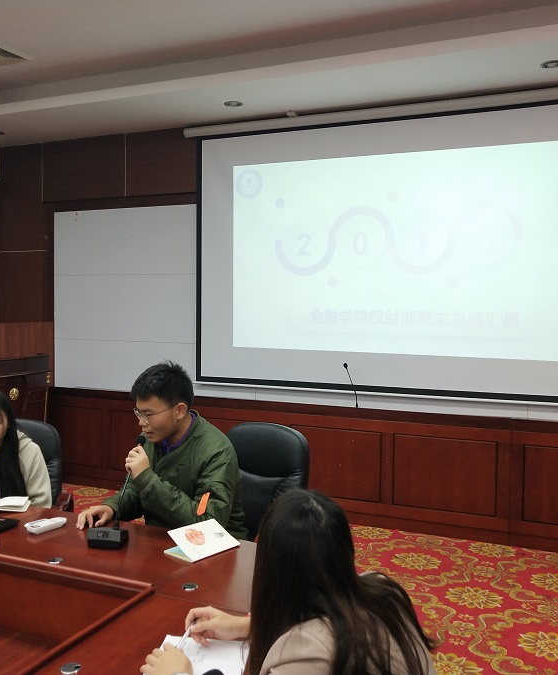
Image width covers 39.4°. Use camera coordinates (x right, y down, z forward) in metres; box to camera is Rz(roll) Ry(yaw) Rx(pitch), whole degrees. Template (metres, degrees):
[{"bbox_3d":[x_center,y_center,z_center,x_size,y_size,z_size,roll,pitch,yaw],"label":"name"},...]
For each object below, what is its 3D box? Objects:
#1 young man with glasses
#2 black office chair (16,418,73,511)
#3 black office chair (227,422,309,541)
[{"bbox_3d":[-0.375,0.741,2.790,0.560,1.320,0.780,2,2,45],"label":"young man with glasses"},{"bbox_3d":[-1.290,0.925,3.690,0.610,1.040,0.650,1,2,-2],"label":"black office chair"},{"bbox_3d":[-0.217,0.881,3.132,0.580,1.030,0.640,2,2,36],"label":"black office chair"}]

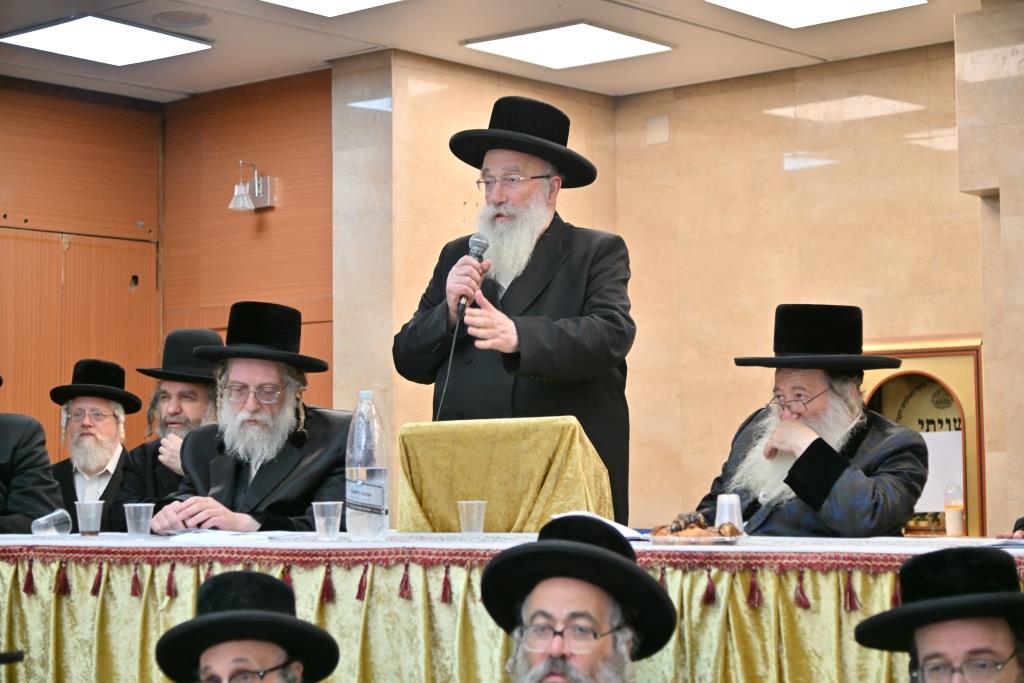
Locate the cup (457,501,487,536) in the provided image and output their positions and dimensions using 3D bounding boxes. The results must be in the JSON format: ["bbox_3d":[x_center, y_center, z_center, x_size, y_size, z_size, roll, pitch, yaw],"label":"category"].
[{"bbox_3d":[-0.090,0.400,4.150,0.070,0.084,0.070,-1,-3,0],"label":"cup"}]

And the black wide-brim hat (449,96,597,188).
[{"bbox_3d":[0.041,-0.513,4.580,0.360,0.150,0.395,13,-11,3],"label":"black wide-brim hat"}]

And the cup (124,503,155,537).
[{"bbox_3d":[-0.830,0.401,4.120,0.071,0.079,0.071,0,-4,0],"label":"cup"}]

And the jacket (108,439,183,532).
[{"bbox_3d":[-0.895,0.549,5.100,0.480,0.620,0.360,-1,-3,12],"label":"jacket"}]

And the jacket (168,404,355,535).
[{"bbox_3d":[-0.616,0.462,4.680,0.540,0.600,0.500,-1,-4,13],"label":"jacket"}]

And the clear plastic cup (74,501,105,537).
[{"bbox_3d":[-0.977,0.412,4.280,0.071,0.084,0.071,-1,-3,0],"label":"clear plastic cup"}]

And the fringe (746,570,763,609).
[{"bbox_3d":[0.453,0.462,3.450,0.028,0.072,0.021,-2,-4,20],"label":"fringe"}]

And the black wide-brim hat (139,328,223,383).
[{"bbox_3d":[-0.930,0.044,5.400,0.335,0.140,0.360,-1,5,5],"label":"black wide-brim hat"}]

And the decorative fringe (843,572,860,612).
[{"bbox_3d":[0.622,0.458,3.389,0.033,0.077,0.022,-1,-4,14],"label":"decorative fringe"}]

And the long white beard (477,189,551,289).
[{"bbox_3d":[0.004,-0.257,4.660,0.165,0.250,0.140,-3,-4,35],"label":"long white beard"}]

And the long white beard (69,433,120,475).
[{"bbox_3d":[-1.434,0.385,6.350,0.165,0.155,0.110,0,-4,0],"label":"long white beard"}]

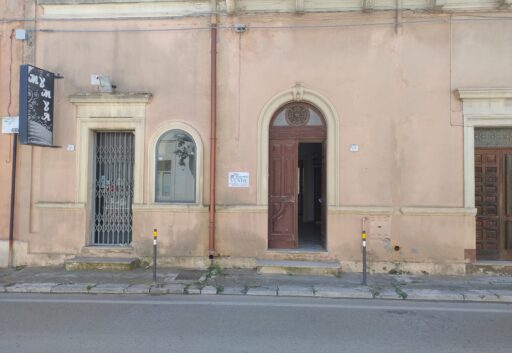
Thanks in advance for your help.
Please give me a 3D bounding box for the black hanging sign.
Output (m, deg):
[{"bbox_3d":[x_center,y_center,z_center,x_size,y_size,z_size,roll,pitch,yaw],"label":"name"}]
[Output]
[{"bbox_3d":[-4.150,-1.322,7.036,0.119,1.443,0.764,0,-2,3],"label":"black hanging sign"}]

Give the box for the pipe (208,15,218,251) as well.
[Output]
[{"bbox_3d":[-0.850,-0.817,7.486,0.105,4.959,0.105,0,-2,3],"label":"pipe"}]

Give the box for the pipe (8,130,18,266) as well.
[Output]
[{"bbox_3d":[-5.051,0.491,7.706,0.085,2.828,0.085,1,-2,3],"label":"pipe"}]

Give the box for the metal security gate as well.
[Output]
[{"bbox_3d":[-3.047,0.250,7.916,0.867,2.434,0.080,0,-2,3],"label":"metal security gate"}]

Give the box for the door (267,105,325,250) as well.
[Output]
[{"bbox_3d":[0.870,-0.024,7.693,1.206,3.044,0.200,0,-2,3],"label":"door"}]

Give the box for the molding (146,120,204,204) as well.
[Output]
[{"bbox_3d":[-1.626,-0.282,7.604,1.149,1.727,0.170,0,-2,3],"label":"molding"}]

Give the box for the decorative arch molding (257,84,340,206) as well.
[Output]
[{"bbox_3d":[0.848,-0.627,7.444,1.618,2.462,0.160,0,-2,3],"label":"decorative arch molding"}]

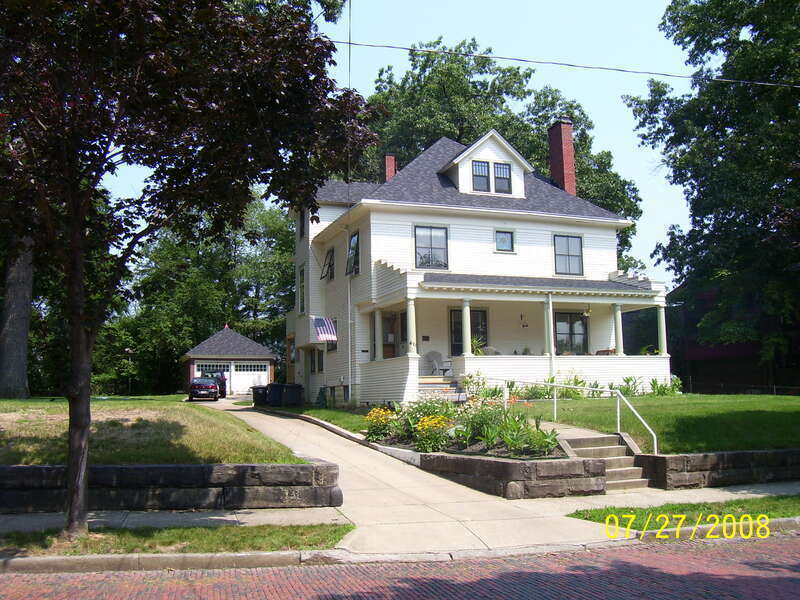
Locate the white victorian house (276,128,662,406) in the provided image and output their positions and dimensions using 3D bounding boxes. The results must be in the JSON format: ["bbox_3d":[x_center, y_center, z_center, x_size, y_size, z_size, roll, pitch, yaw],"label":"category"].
[{"bbox_3d":[2.454,-2.040,36.562,13.300,13.500,15.500,2,-8,-22],"label":"white victorian house"}]

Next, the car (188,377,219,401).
[{"bbox_3d":[-12.449,5.614,49.888,1.770,1.430,4.650,1,-8,-19],"label":"car"}]

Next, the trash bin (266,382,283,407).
[{"bbox_3d":[-5.681,4.326,35.766,0.630,1.060,0.740,2,-8,-22],"label":"trash bin"}]

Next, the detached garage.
[{"bbox_3d":[-12.994,4.549,59.401,6.320,5.261,6.100,2,-8,-22],"label":"detached garage"}]

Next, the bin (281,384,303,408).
[{"bbox_3d":[-4.795,4.272,35.366,0.660,1.060,0.760,2,-8,-22],"label":"bin"}]

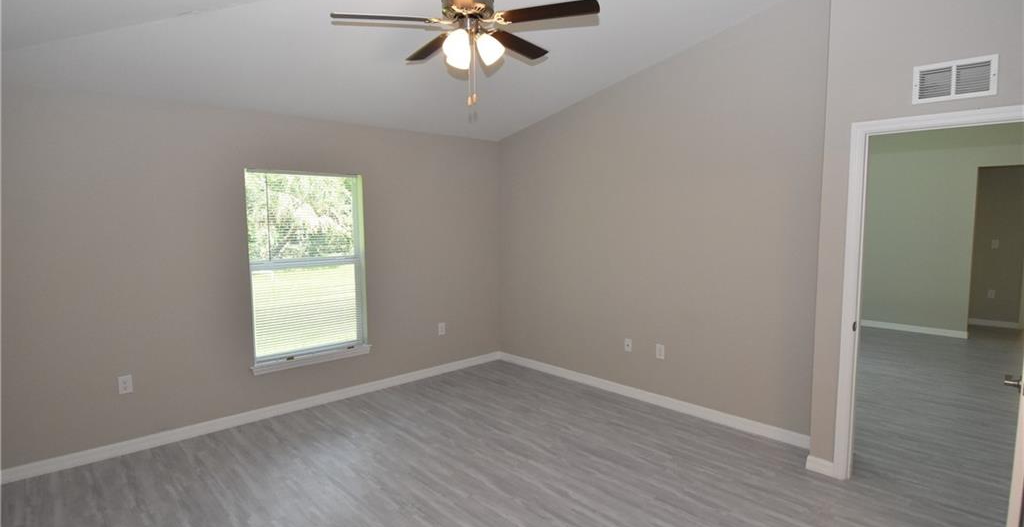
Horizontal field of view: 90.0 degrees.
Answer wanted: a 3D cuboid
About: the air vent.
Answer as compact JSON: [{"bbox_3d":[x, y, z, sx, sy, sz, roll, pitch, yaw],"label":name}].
[{"bbox_3d":[2.248,-0.930,2.603,0.025,0.196,0.330,-5,7,-43],"label":"air vent"}]

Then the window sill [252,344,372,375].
[{"bbox_3d":[-1.670,0.808,4.354,1.025,0.068,0.105,-5,7,-43],"label":"window sill"}]

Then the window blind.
[{"bbox_3d":[-1.704,0.010,4.307,0.940,1.515,0.045,-5,7,-43],"label":"window blind"}]

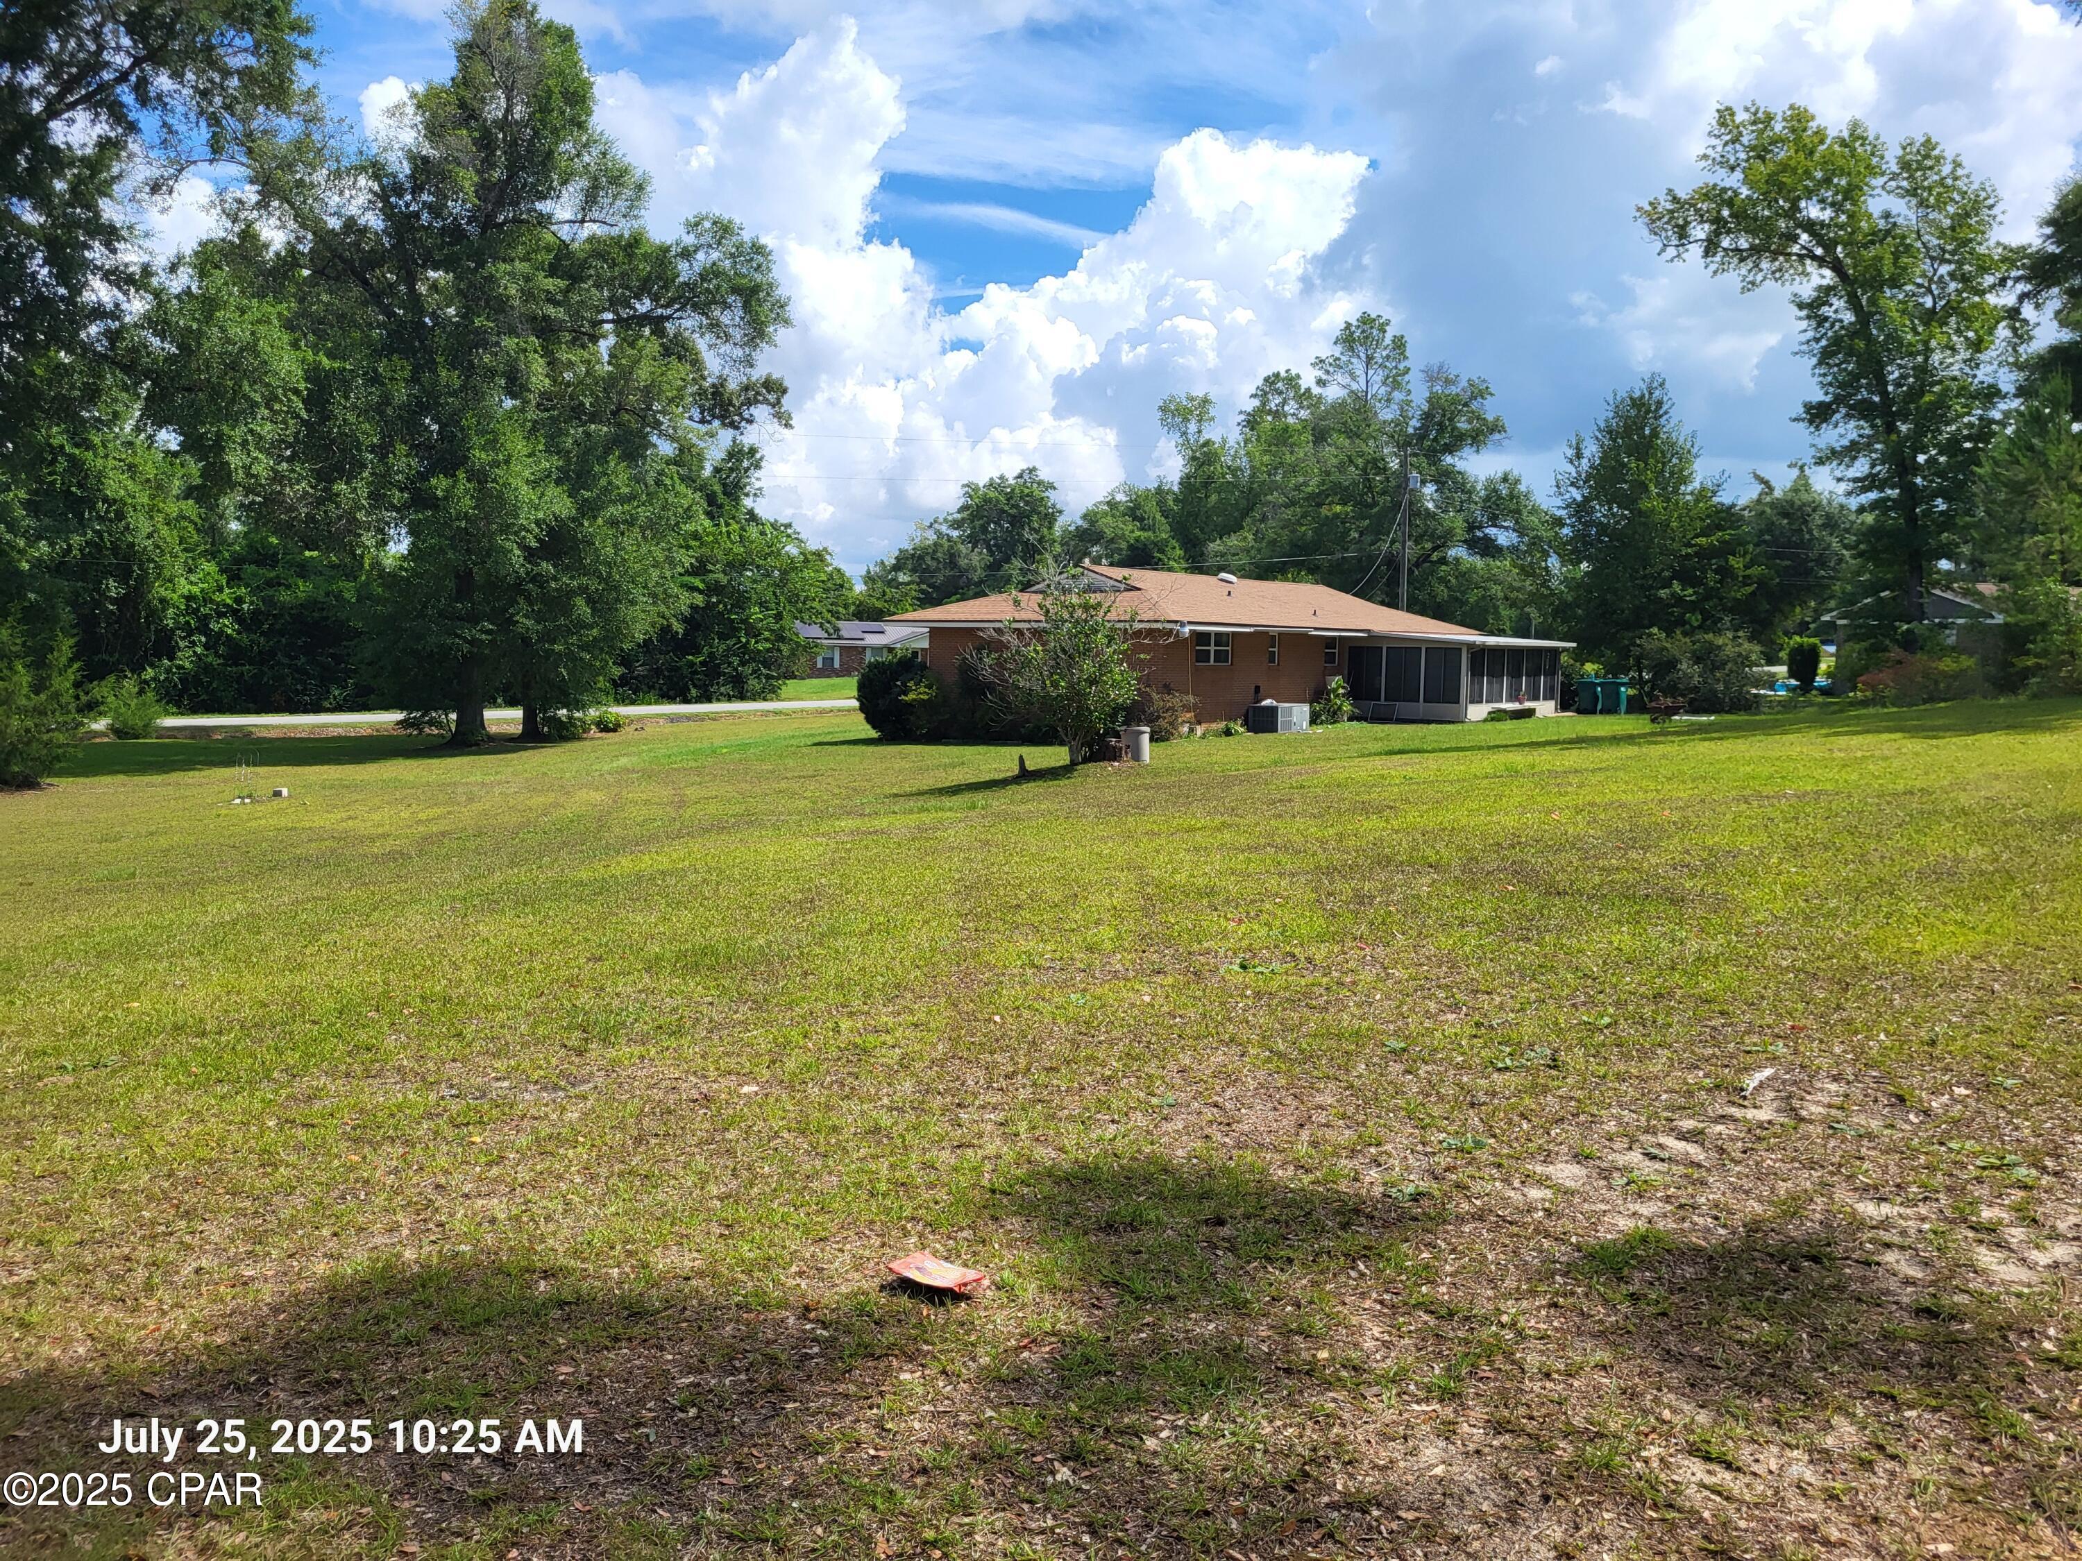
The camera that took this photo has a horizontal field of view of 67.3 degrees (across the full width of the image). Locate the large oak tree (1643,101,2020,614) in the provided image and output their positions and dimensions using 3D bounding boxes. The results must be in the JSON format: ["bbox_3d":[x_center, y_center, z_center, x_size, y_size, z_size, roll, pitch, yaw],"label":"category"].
[{"bbox_3d":[26.631,-12.862,53.500,11.499,19.977,10.349,3,5,26],"label":"large oak tree"}]

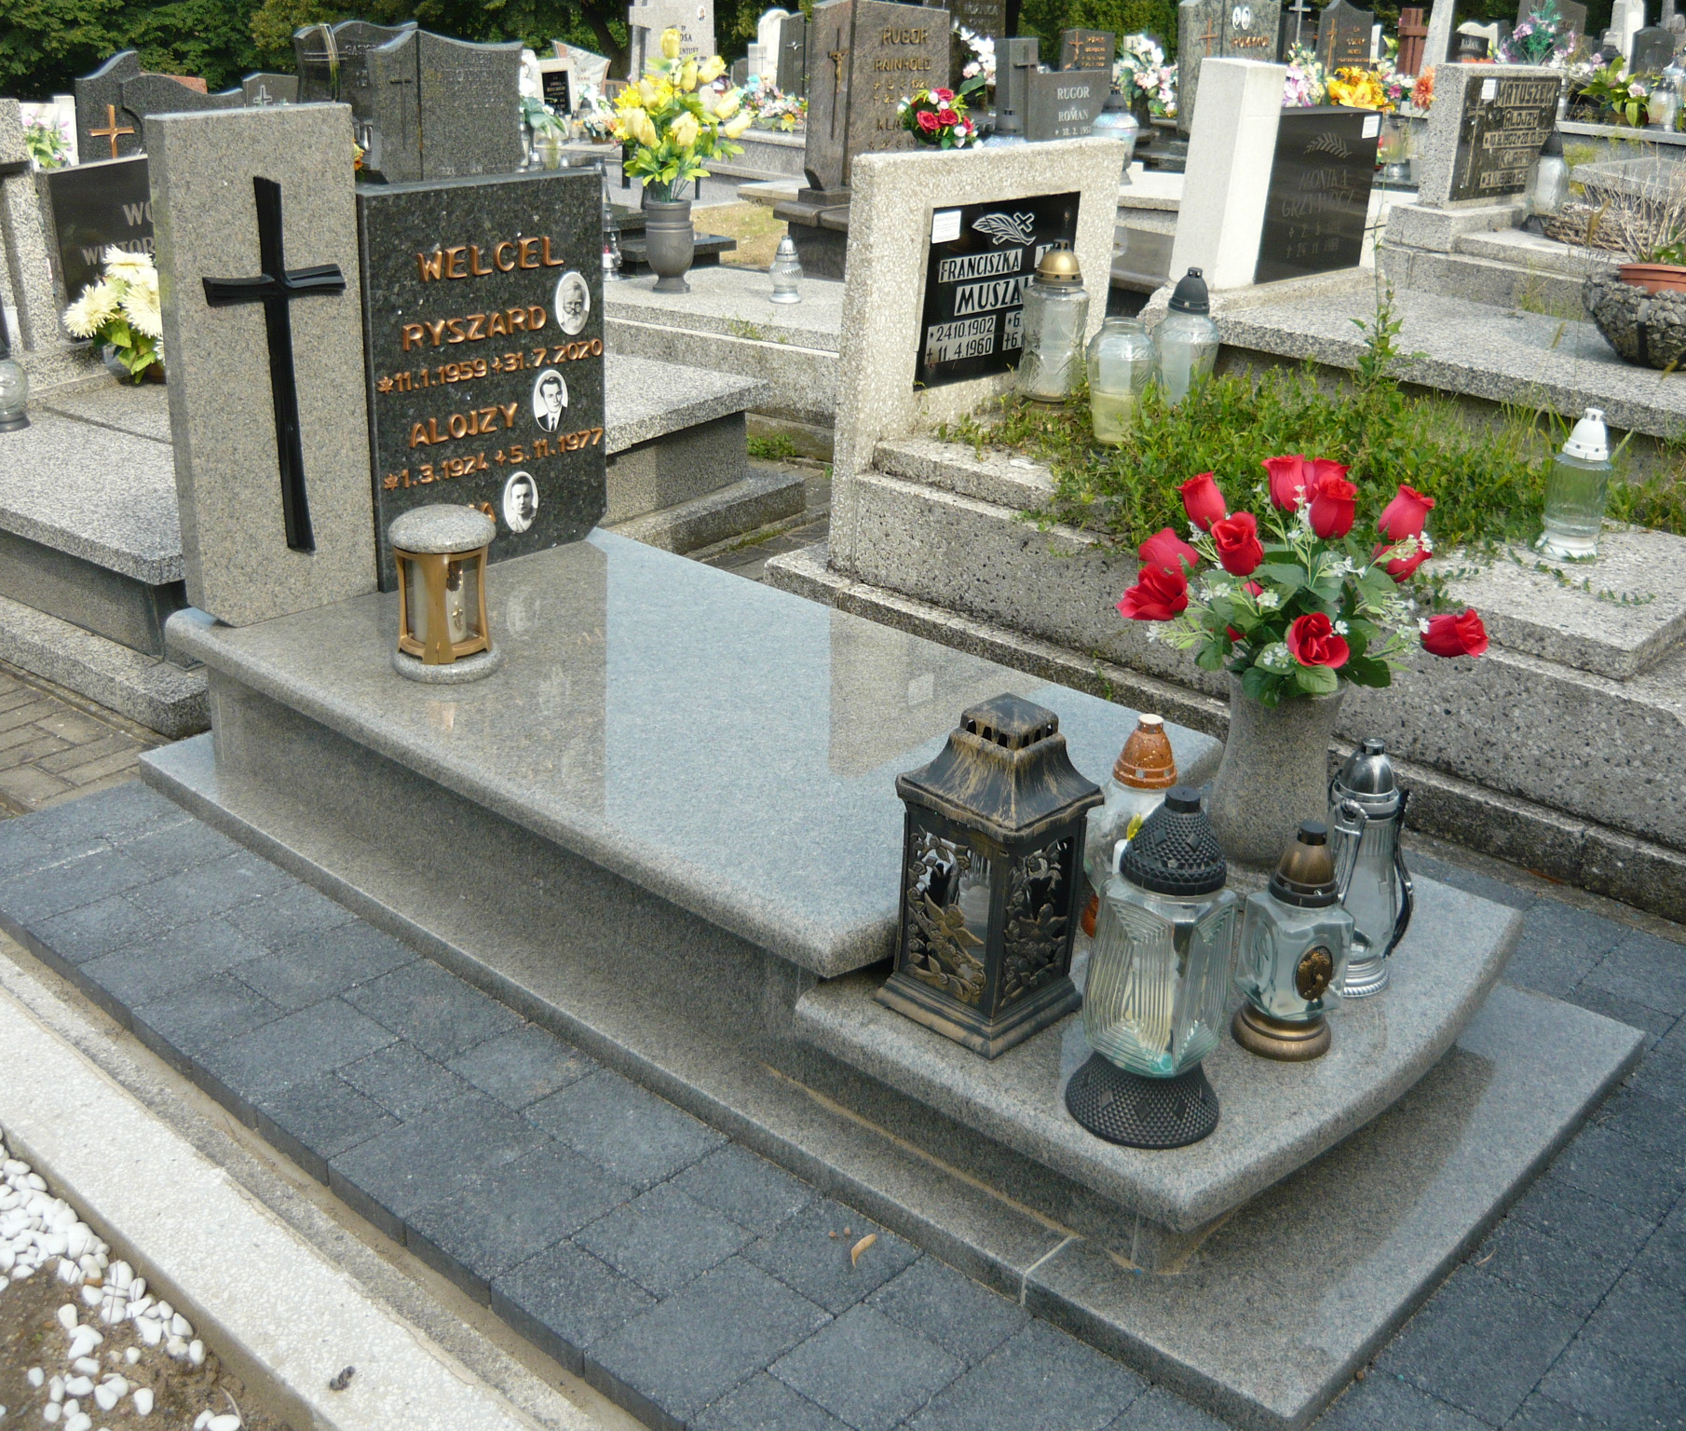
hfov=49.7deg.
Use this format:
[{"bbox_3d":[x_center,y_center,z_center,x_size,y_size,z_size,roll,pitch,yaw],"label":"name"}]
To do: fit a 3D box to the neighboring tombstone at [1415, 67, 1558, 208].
[{"bbox_3d":[2.306,-2.060,6.465,0.103,0.444,0.838,21,29,37],"label":"neighboring tombstone"}]

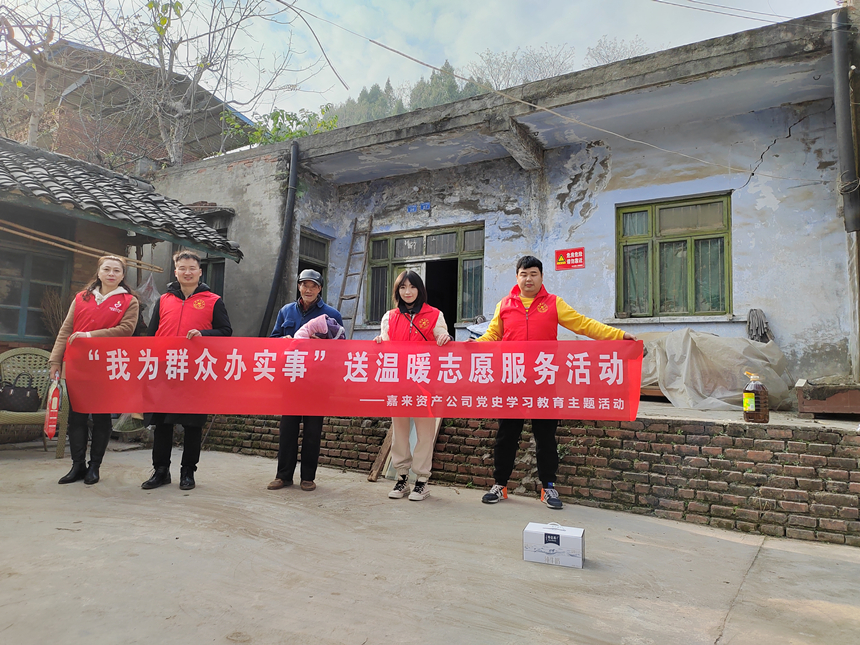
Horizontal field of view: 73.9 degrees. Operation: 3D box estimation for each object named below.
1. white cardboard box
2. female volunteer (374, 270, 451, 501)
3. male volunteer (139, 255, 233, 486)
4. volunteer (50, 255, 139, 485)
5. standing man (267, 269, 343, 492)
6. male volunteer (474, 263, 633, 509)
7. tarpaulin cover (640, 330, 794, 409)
[{"bbox_3d":[0.615,1.095,2.810,0.277,0.145,0.150,-1,-5,20],"label":"white cardboard box"},{"bbox_3d":[-0.125,0.445,4.180,0.570,1.660,0.430,1,-5,0],"label":"female volunteer"},{"bbox_3d":[-1.820,0.335,4.270,0.650,1.770,0.480,2,-5,-9],"label":"male volunteer"},{"bbox_3d":[-2.460,0.325,4.270,0.640,1.690,0.450,2,-5,-15],"label":"volunteer"},{"bbox_3d":[-0.950,0.415,4.320,0.580,1.680,0.460,1,-5,-3],"label":"standing man"},{"bbox_3d":[0.880,0.390,4.070,1.150,1.780,0.480,1,-5,8],"label":"male volunteer"},{"bbox_3d":[2.500,0.430,5.050,1.280,0.720,0.650,-1,-5,28],"label":"tarpaulin cover"}]

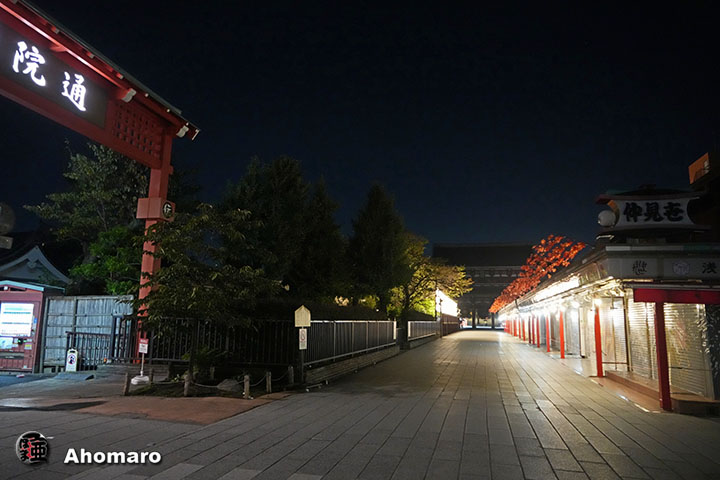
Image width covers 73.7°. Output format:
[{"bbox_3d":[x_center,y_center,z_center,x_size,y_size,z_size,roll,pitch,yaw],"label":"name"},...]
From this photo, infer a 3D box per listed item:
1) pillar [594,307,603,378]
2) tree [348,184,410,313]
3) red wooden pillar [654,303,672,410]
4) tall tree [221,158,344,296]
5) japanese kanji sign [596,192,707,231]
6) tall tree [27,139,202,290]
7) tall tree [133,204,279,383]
[{"bbox_3d":[7.401,3.153,14.958,0.140,2.120,0.140,-1,-10,14],"label":"pillar"},{"bbox_3d":[1.179,1.528,29.333,3.810,9.799,3.810,-1,-10,14],"label":"tree"},{"bbox_3d":[5.844,2.245,9.303,0.140,2.000,0.140,-1,-10,14],"label":"red wooden pillar"},{"bbox_3d":[-3.437,0.649,21.805,5.592,8.894,5.592,-1,-10,14],"label":"tall tree"},{"bbox_3d":[5.947,-0.551,9.914,1.950,0.720,0.500,-1,-10,14],"label":"japanese kanji sign"},{"bbox_3d":[-8.787,0.370,16.812,6.233,7.604,6.233,-1,-10,14],"label":"tall tree"},{"bbox_3d":[-3.862,1.317,12.003,3.650,4.348,3.650,-1,-10,14],"label":"tall tree"}]

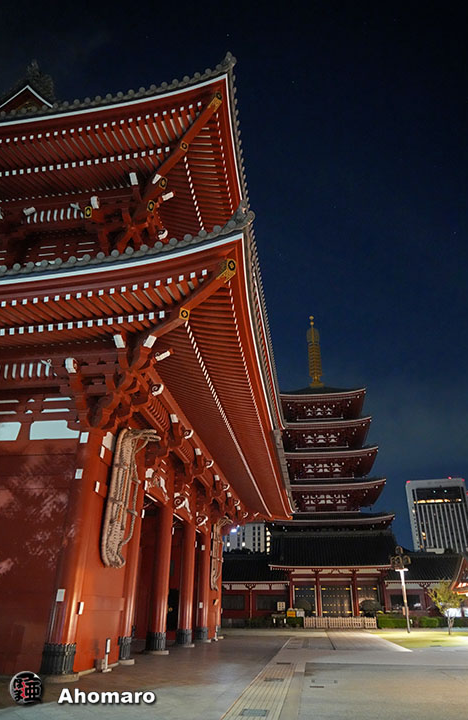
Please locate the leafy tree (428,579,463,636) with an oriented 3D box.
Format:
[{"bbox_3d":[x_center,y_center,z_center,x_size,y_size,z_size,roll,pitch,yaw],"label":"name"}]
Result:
[{"bbox_3d":[17.733,20.645,40.104,2.900,4.050,2.800,-3,-28,8],"label":"leafy tree"}]

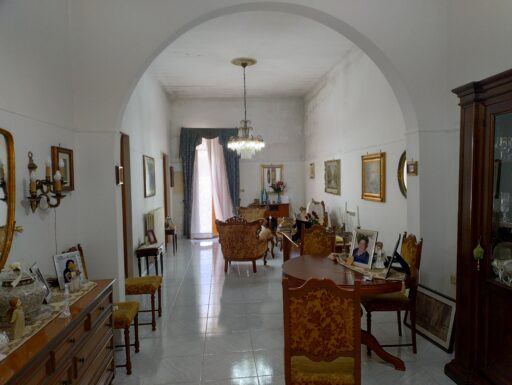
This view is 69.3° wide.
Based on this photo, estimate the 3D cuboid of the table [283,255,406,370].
[{"bbox_3d":[0.764,1.042,3.269,1.090,0.770,1.090,-1,3,-5],"label":"table"}]

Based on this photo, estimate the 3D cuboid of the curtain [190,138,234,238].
[{"bbox_3d":[-1.096,-0.133,9.303,1.131,2.584,0.200,-1,3,-5],"label":"curtain"}]

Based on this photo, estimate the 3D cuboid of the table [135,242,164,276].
[{"bbox_3d":[-1.745,1.131,6.135,0.380,0.455,0.440,-1,2,-6],"label":"table"}]

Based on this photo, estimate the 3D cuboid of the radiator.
[{"bbox_3d":[-1.934,0.769,7.146,0.170,0.860,1.350,-1,2,-6],"label":"radiator"}]

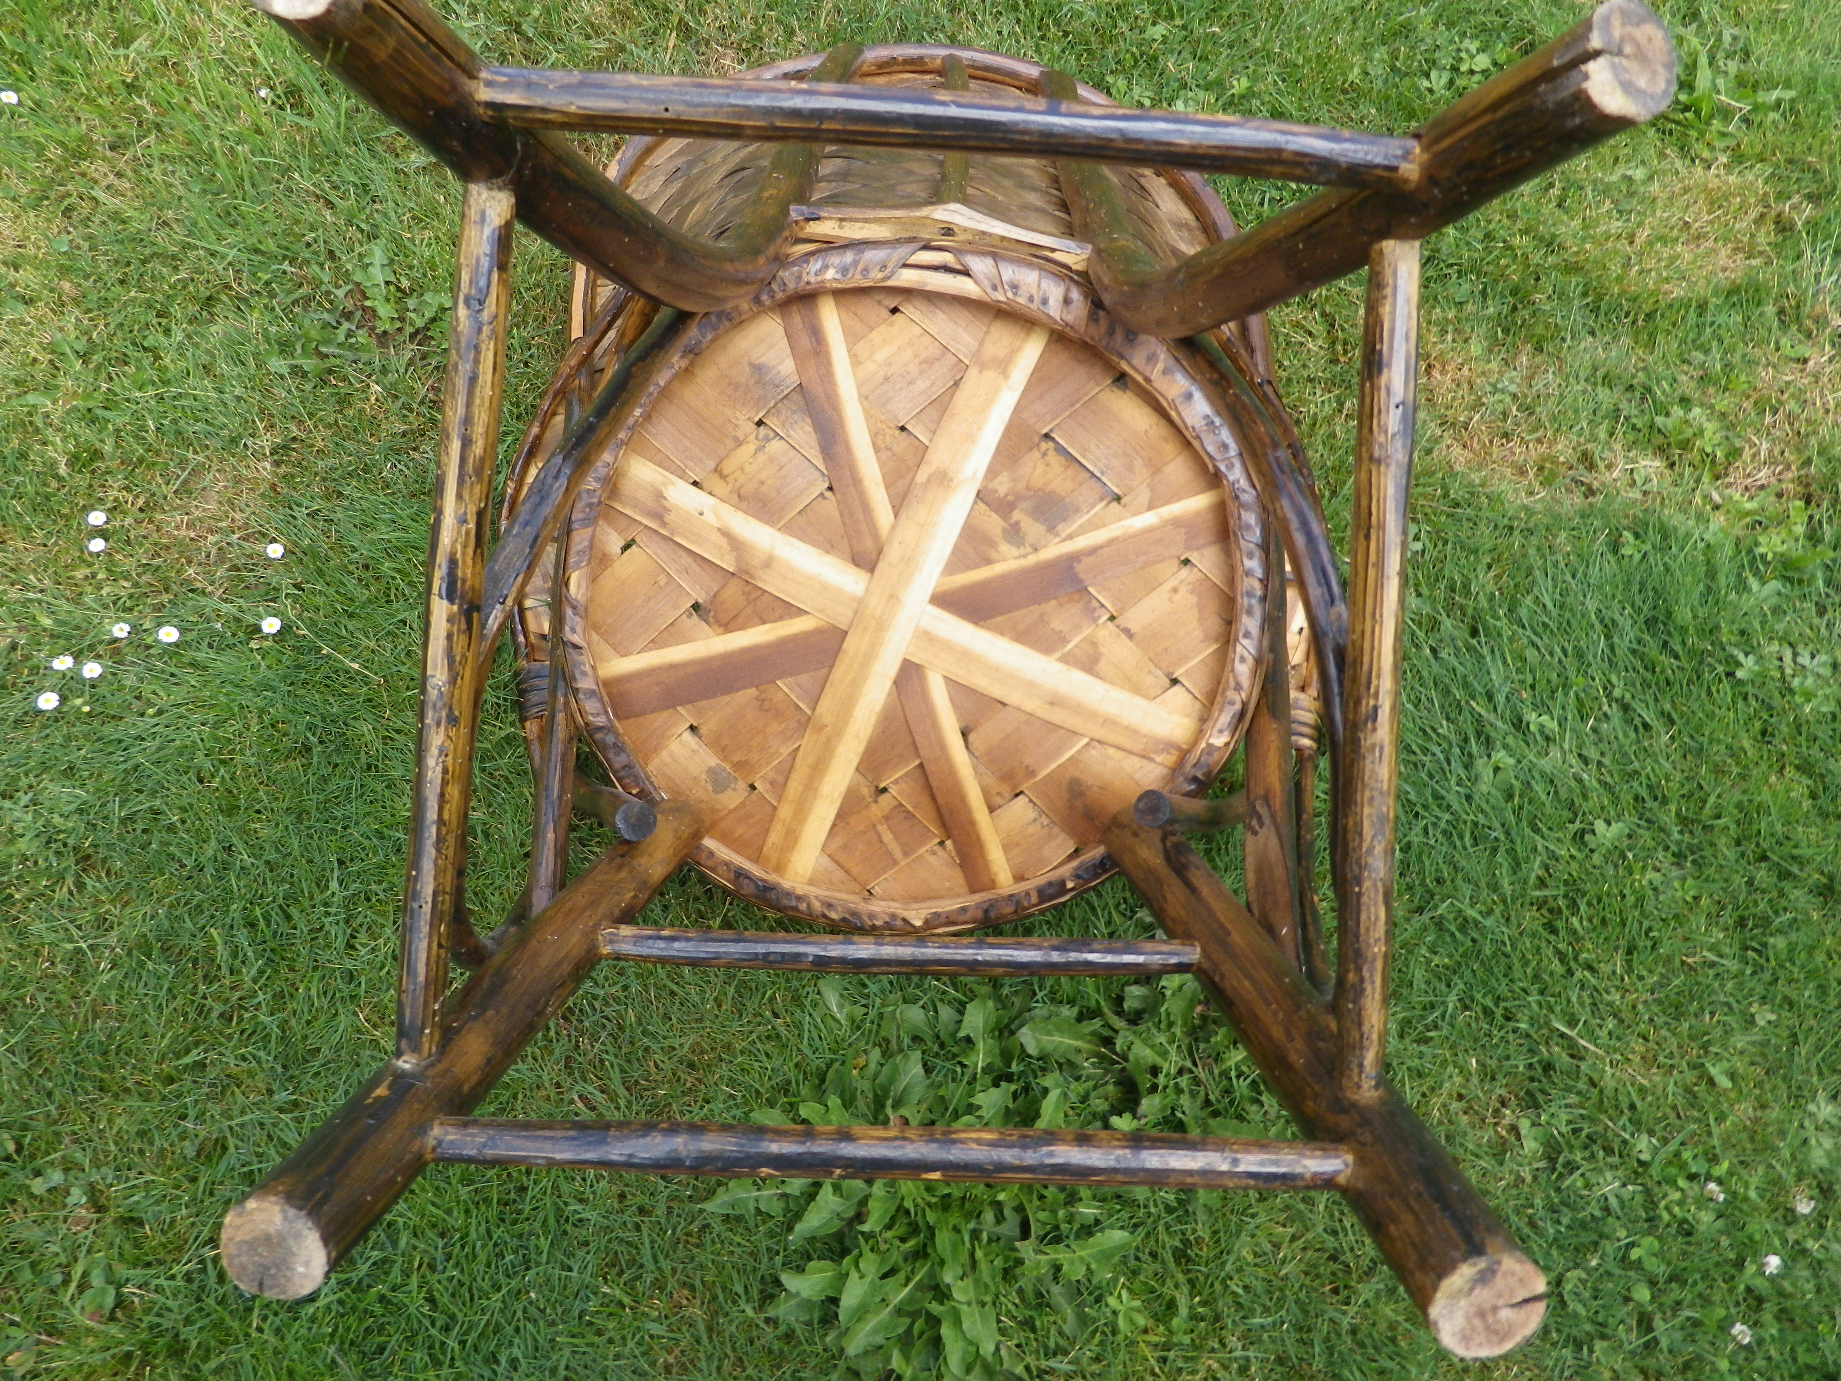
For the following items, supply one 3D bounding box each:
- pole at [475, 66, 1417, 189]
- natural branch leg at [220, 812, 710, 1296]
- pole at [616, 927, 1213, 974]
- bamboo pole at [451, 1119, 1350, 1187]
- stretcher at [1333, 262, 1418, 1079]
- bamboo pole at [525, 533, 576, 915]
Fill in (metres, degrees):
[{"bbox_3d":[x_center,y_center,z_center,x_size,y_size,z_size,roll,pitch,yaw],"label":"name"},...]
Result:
[{"bbox_3d":[0.010,-0.231,0.547,0.389,0.025,0.025,4,66,1],"label":"pole"},{"bbox_3d":[-0.200,0.149,0.693,0.043,0.451,0.043,12,104,5],"label":"natural branch leg"},{"bbox_3d":[-0.012,0.139,0.720,0.323,0.021,0.021,2,66,0],"label":"pole"},{"bbox_3d":[-0.012,0.195,0.560,0.387,0.023,0.023,1,66,0],"label":"bamboo pole"},{"bbox_3d":[0.197,-0.010,0.575,0.023,0.023,0.369,2,90,1],"label":"stretcher"},{"bbox_3d":[-0.251,0.018,0.905,0.022,0.022,0.283,-4,67,-2],"label":"bamboo pole"}]

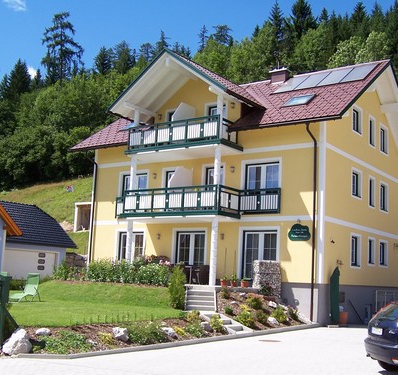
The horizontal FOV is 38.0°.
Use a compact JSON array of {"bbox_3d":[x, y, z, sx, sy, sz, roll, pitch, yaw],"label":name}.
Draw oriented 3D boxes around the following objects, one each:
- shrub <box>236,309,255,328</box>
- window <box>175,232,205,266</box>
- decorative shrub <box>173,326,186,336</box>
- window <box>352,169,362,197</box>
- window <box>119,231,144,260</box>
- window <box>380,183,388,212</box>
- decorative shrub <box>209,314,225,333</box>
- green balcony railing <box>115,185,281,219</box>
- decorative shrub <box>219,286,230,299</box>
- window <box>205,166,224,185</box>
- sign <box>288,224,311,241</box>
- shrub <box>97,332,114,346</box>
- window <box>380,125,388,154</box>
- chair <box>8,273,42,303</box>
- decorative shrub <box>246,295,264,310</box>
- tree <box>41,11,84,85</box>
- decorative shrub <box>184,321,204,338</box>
[{"bbox_3d":[1.371,3.820,16.850,0.499,0.527,0.499,3,-8,0],"label":"shrub"},{"bbox_3d":[-0.405,3.034,26.298,1.641,2.000,0.160,-4,-11,36],"label":"window"},{"bbox_3d":[-0.469,3.502,14.050,0.280,0.230,0.270,3,-9,0],"label":"decorative shrub"},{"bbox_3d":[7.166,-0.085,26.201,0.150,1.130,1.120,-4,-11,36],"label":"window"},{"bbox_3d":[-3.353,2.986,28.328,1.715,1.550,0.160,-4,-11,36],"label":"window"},{"bbox_3d":[9.182,0.587,28.896,0.160,1.302,1.117,-4,-11,36],"label":"window"},{"bbox_3d":[0.497,3.651,15.511,0.429,0.464,0.404,2,-9,2],"label":"decorative shrub"},{"bbox_3d":[-0.906,0.770,25.941,9.100,1.280,1.700,-4,-11,36],"label":"green balcony railing"},{"bbox_3d":[0.955,3.933,21.641,0.374,0.431,0.353,2,-9,3],"label":"decorative shrub"},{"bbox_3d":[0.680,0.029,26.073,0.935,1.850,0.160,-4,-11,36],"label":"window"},{"bbox_3d":[3.916,1.763,22.503,0.972,0.662,0.060,-3,-10,36],"label":"sign"},{"bbox_3d":[-1.832,2.981,11.350,0.274,0.252,0.274,3,-8,0],"label":"shrub"},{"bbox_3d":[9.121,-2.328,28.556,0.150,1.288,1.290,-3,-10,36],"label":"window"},{"bbox_3d":[-6.028,3.419,19.600,0.620,0.950,1.400,-3,-10,32],"label":"chair"},{"bbox_3d":[1.944,4.028,20.237,0.630,0.538,0.592,2,-9,6],"label":"decorative shrub"},{"bbox_3d":[-19.797,-18.979,83.944,6.100,14.000,6.000,5,-9,-14],"label":"tree"},{"bbox_3d":[-0.137,3.523,14.336,0.496,0.429,0.465,3,-9,0],"label":"decorative shrub"}]

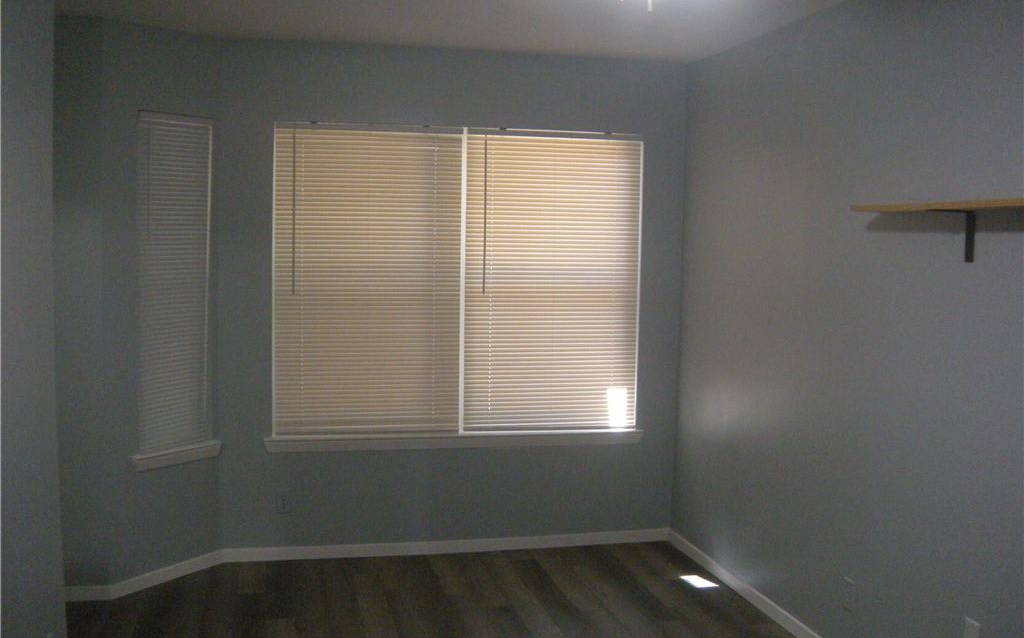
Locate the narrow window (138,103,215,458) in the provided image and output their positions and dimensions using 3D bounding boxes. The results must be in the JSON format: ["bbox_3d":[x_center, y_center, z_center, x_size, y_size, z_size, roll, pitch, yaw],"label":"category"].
[{"bbox_3d":[-1.487,-0.170,4.561,0.050,1.460,0.415,4,5,32],"label":"narrow window"}]

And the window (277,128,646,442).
[{"bbox_3d":[-0.240,-0.187,5.031,1.795,1.460,0.050,0,5,-13],"label":"window"}]

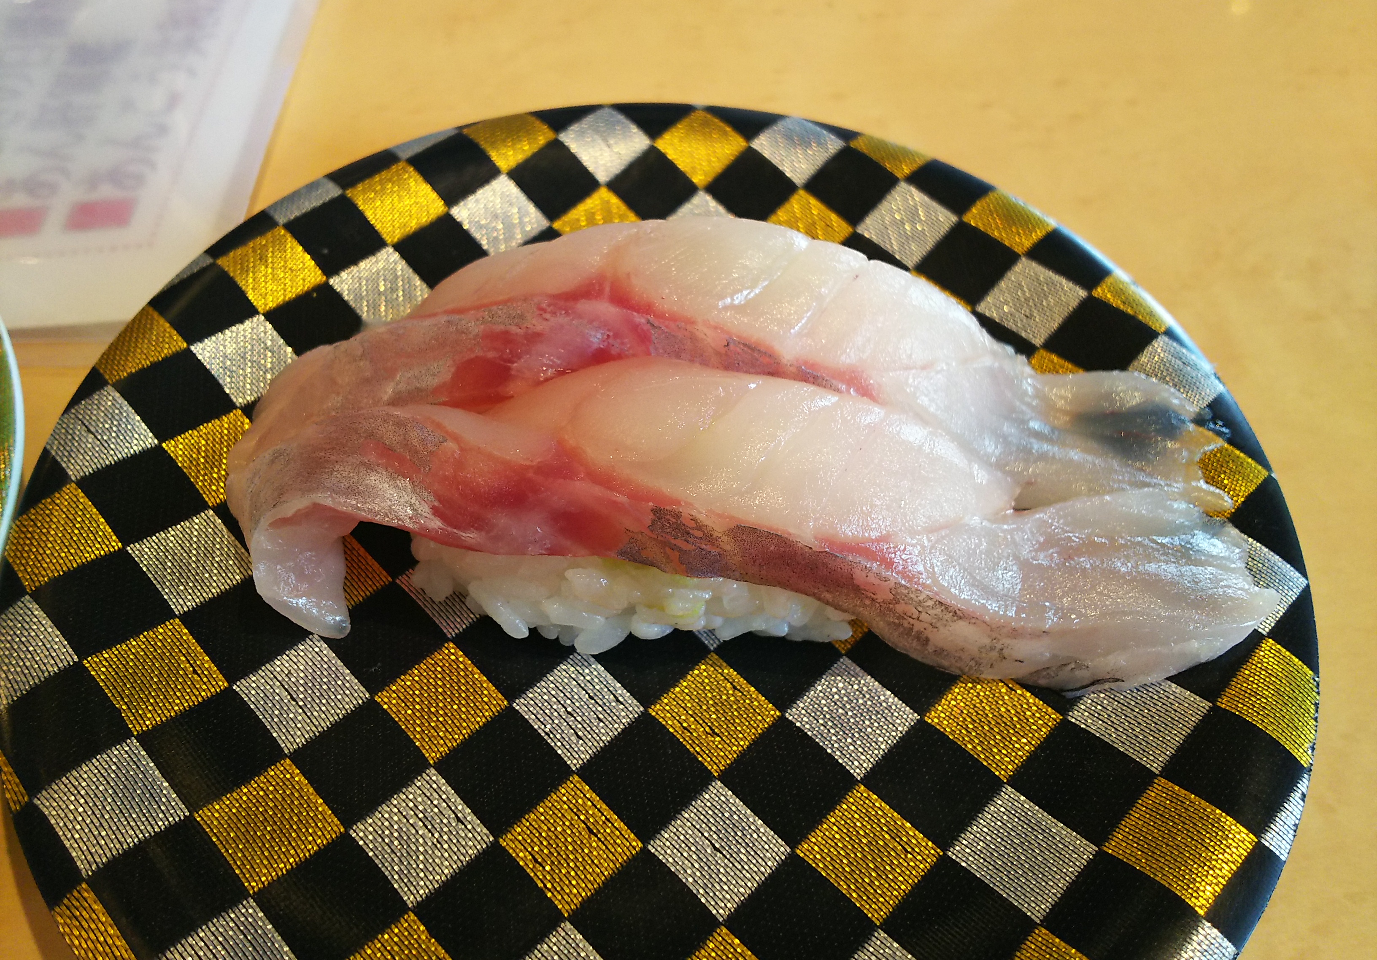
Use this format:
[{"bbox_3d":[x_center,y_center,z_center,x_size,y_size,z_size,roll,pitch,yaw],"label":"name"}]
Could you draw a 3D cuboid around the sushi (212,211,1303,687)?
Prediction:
[{"bbox_3d":[0.010,-0.007,0.123,0.116,0.032,0.054,5,55,0],"label":"sushi"}]

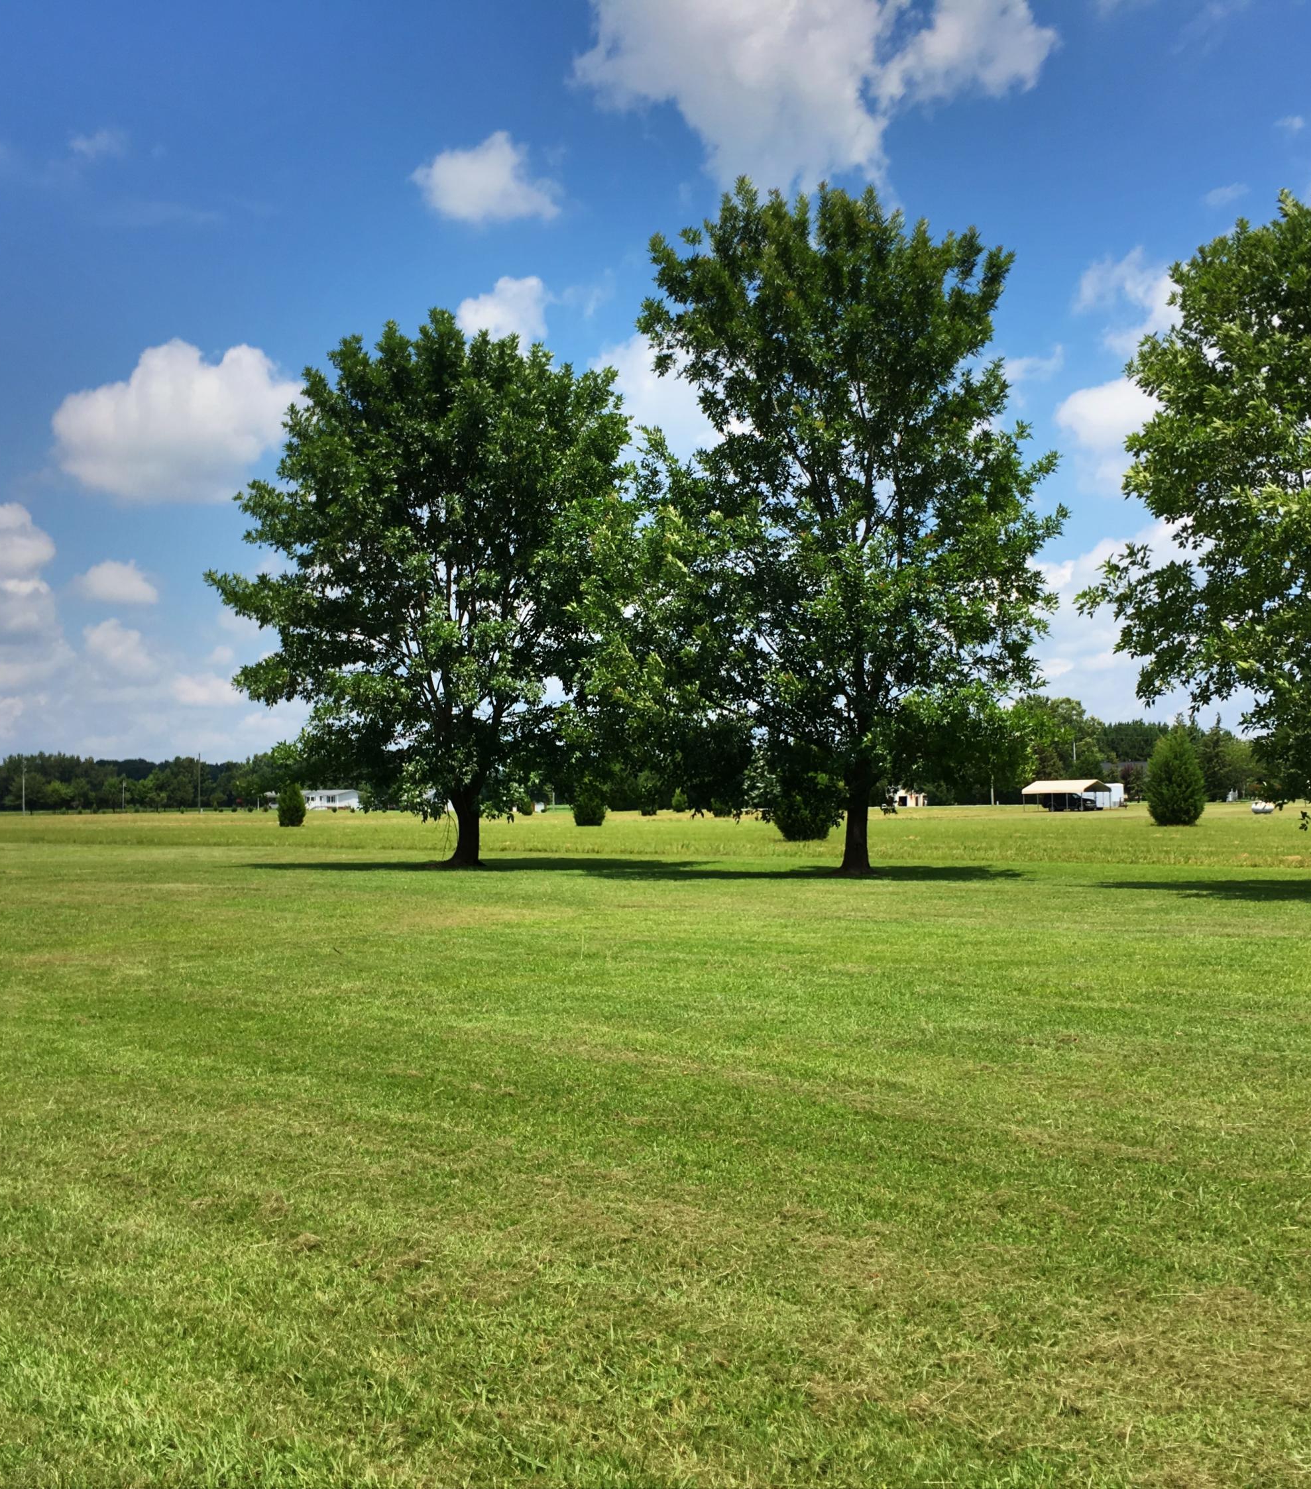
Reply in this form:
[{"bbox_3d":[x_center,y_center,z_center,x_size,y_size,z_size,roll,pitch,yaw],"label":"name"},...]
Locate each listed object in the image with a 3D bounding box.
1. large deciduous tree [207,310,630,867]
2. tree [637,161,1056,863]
[{"bbox_3d":[-5.450,-3.800,40.200,10.500,13.500,10.000,0,-2,0],"label":"large deciduous tree"},{"bbox_3d":[3.800,-4.600,35.200,9.400,14.700,9.200,0,-2,0],"label":"tree"}]

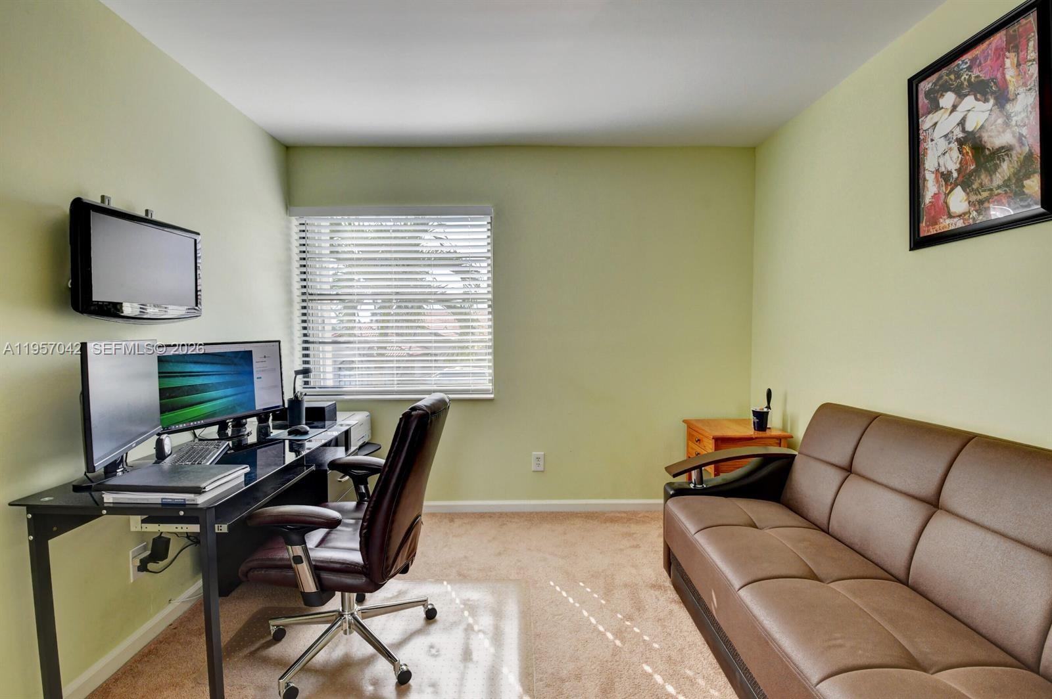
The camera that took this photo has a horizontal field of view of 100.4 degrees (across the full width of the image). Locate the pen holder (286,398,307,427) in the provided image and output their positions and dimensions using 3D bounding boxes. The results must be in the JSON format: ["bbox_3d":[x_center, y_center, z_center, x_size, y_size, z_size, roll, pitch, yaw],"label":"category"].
[{"bbox_3d":[-1.199,0.329,2.289,0.083,0.130,0.083,0,3,-1],"label":"pen holder"}]

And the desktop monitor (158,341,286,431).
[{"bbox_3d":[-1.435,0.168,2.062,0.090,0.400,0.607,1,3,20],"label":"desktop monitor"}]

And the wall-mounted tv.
[{"bbox_3d":[-1.473,-0.306,1.683,0.063,0.385,0.545,0,3,-1],"label":"wall-mounted tv"}]

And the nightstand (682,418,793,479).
[{"bbox_3d":[1.285,0.799,2.718,0.453,0.627,0.471,0,3,-1],"label":"nightstand"}]

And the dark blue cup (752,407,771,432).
[{"bbox_3d":[1.405,0.426,2.638,0.095,0.125,0.095,0,3,0],"label":"dark blue cup"}]

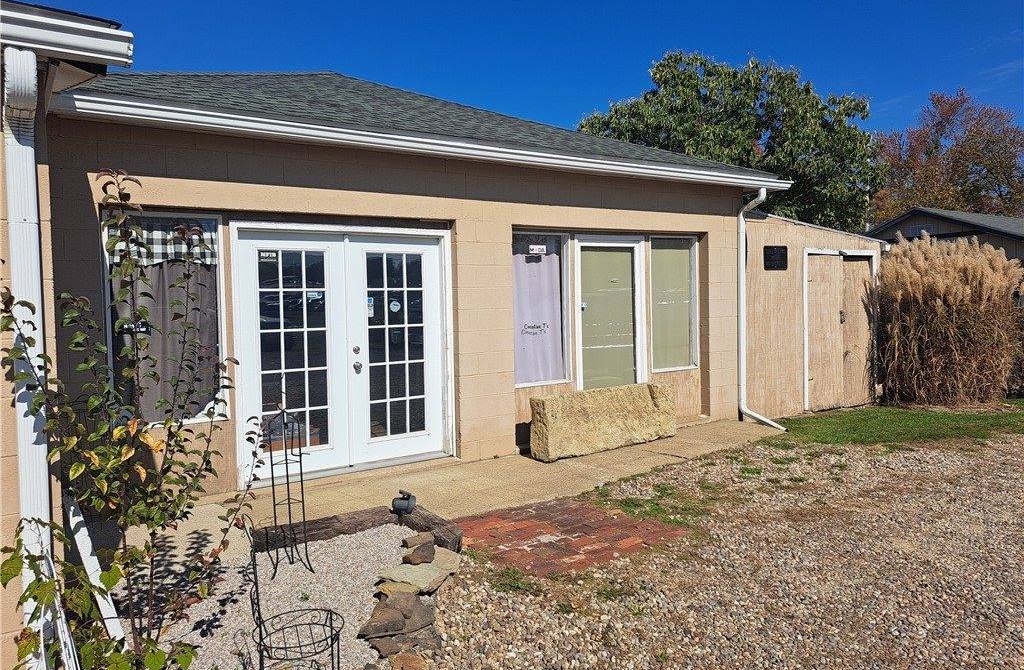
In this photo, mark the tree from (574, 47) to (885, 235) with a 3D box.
[{"bbox_3d":[6.241,-3.749,20.084,8.800,8.500,8.600,-3,3,-33],"label":"tree"}]

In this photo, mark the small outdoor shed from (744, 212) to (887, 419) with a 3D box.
[{"bbox_3d":[3.367,-0.329,10.752,3.283,2.616,2.800,-3,3,-34],"label":"small outdoor shed"}]

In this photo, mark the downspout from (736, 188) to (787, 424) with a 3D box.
[{"bbox_3d":[2.905,-0.319,8.311,0.100,2.760,0.620,-3,3,-33],"label":"downspout"}]

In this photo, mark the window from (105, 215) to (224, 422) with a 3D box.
[{"bbox_3d":[-2.519,-0.121,5.200,0.790,1.550,0.100,-3,3,-33],"label":"window"}]

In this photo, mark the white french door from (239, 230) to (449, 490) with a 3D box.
[{"bbox_3d":[-1.340,0.129,5.995,1.890,2.040,0.120,-3,3,-33],"label":"white french door"}]

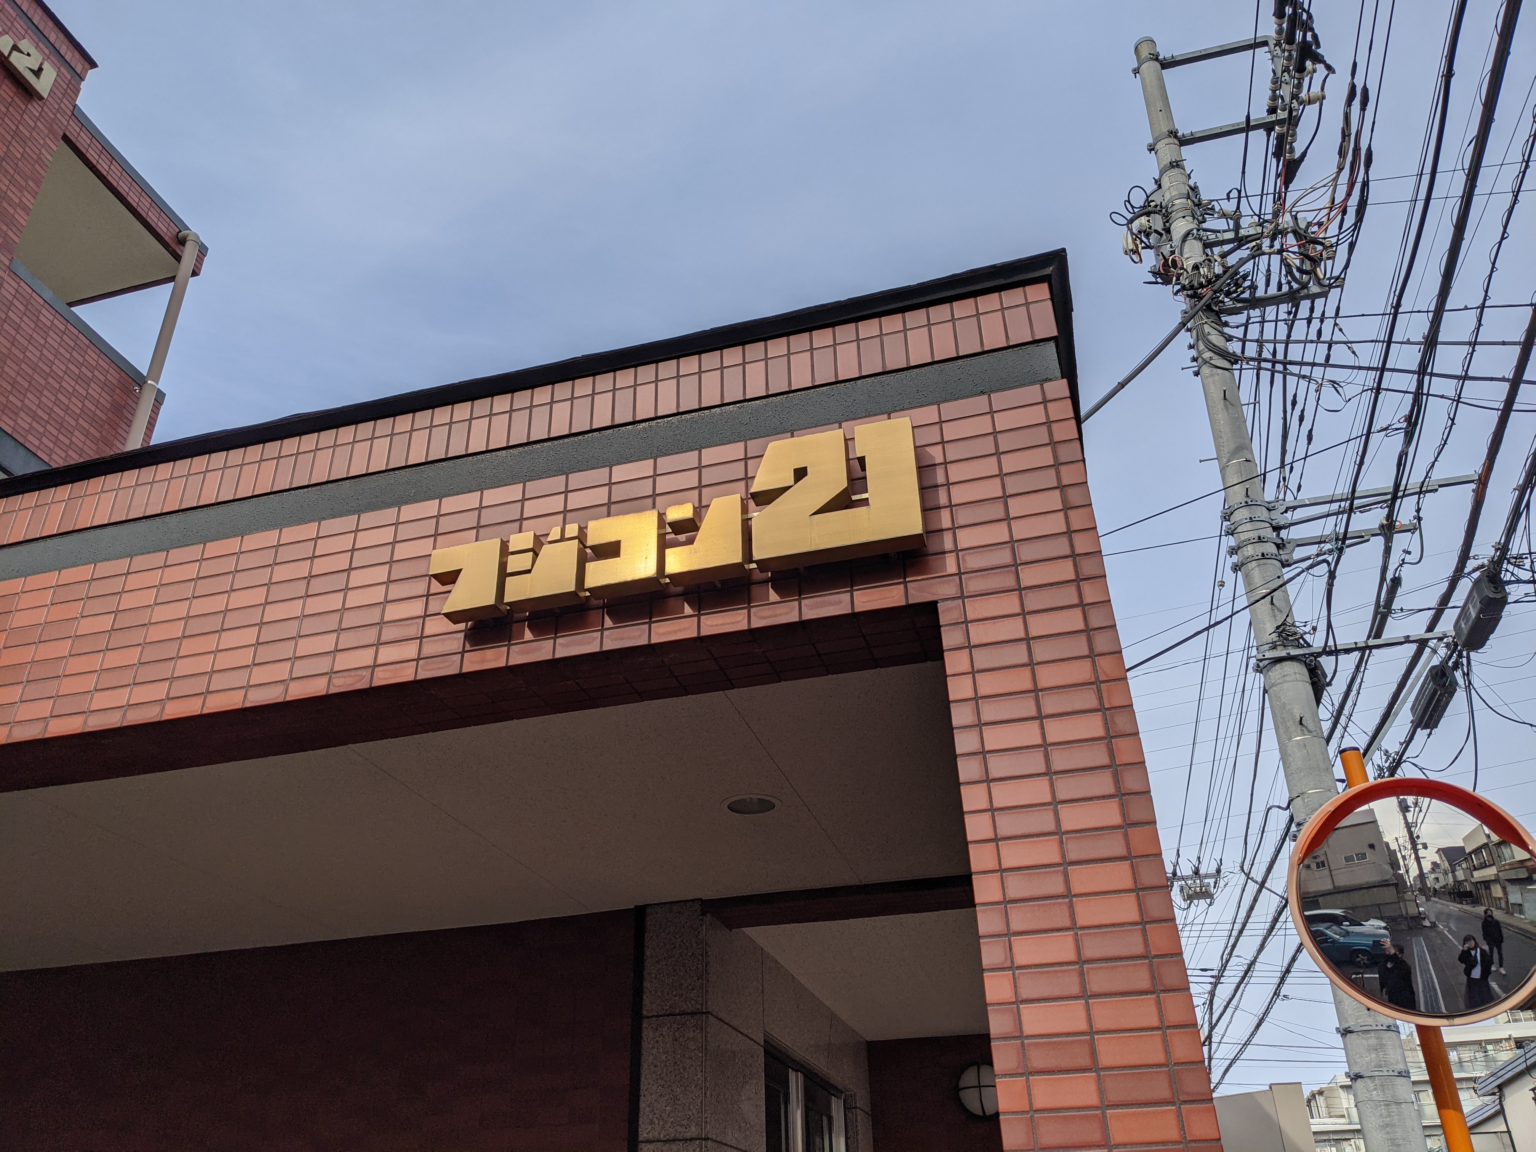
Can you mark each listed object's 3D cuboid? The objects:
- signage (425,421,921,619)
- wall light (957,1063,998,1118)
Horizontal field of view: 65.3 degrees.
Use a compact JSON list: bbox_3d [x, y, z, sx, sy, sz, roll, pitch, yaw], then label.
[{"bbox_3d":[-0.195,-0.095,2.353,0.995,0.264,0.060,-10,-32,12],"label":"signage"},{"bbox_3d":[1.009,2.419,5.644,0.240,0.240,0.130,-10,-32,12],"label":"wall light"}]

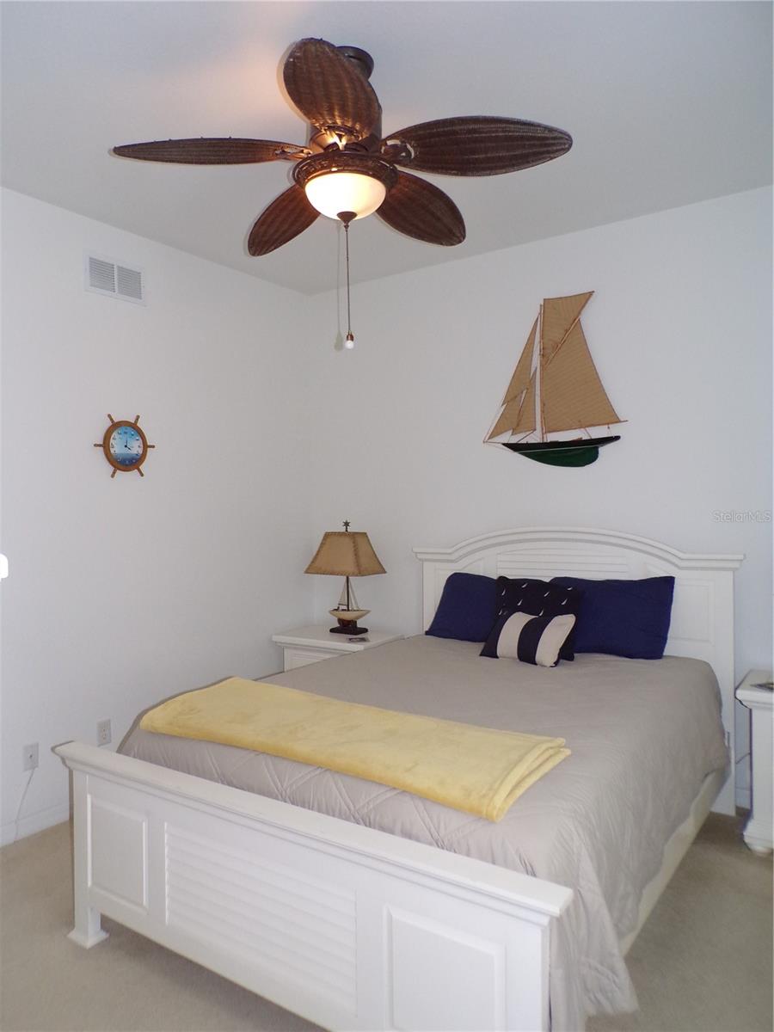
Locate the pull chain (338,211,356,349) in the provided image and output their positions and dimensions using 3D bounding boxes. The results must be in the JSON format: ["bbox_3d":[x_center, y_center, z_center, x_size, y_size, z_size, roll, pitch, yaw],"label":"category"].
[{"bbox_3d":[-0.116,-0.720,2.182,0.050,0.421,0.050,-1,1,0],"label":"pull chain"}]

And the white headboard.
[{"bbox_3d":[0.875,0.690,3.604,1.660,1.265,0.115,0,1,35],"label":"white headboard"}]

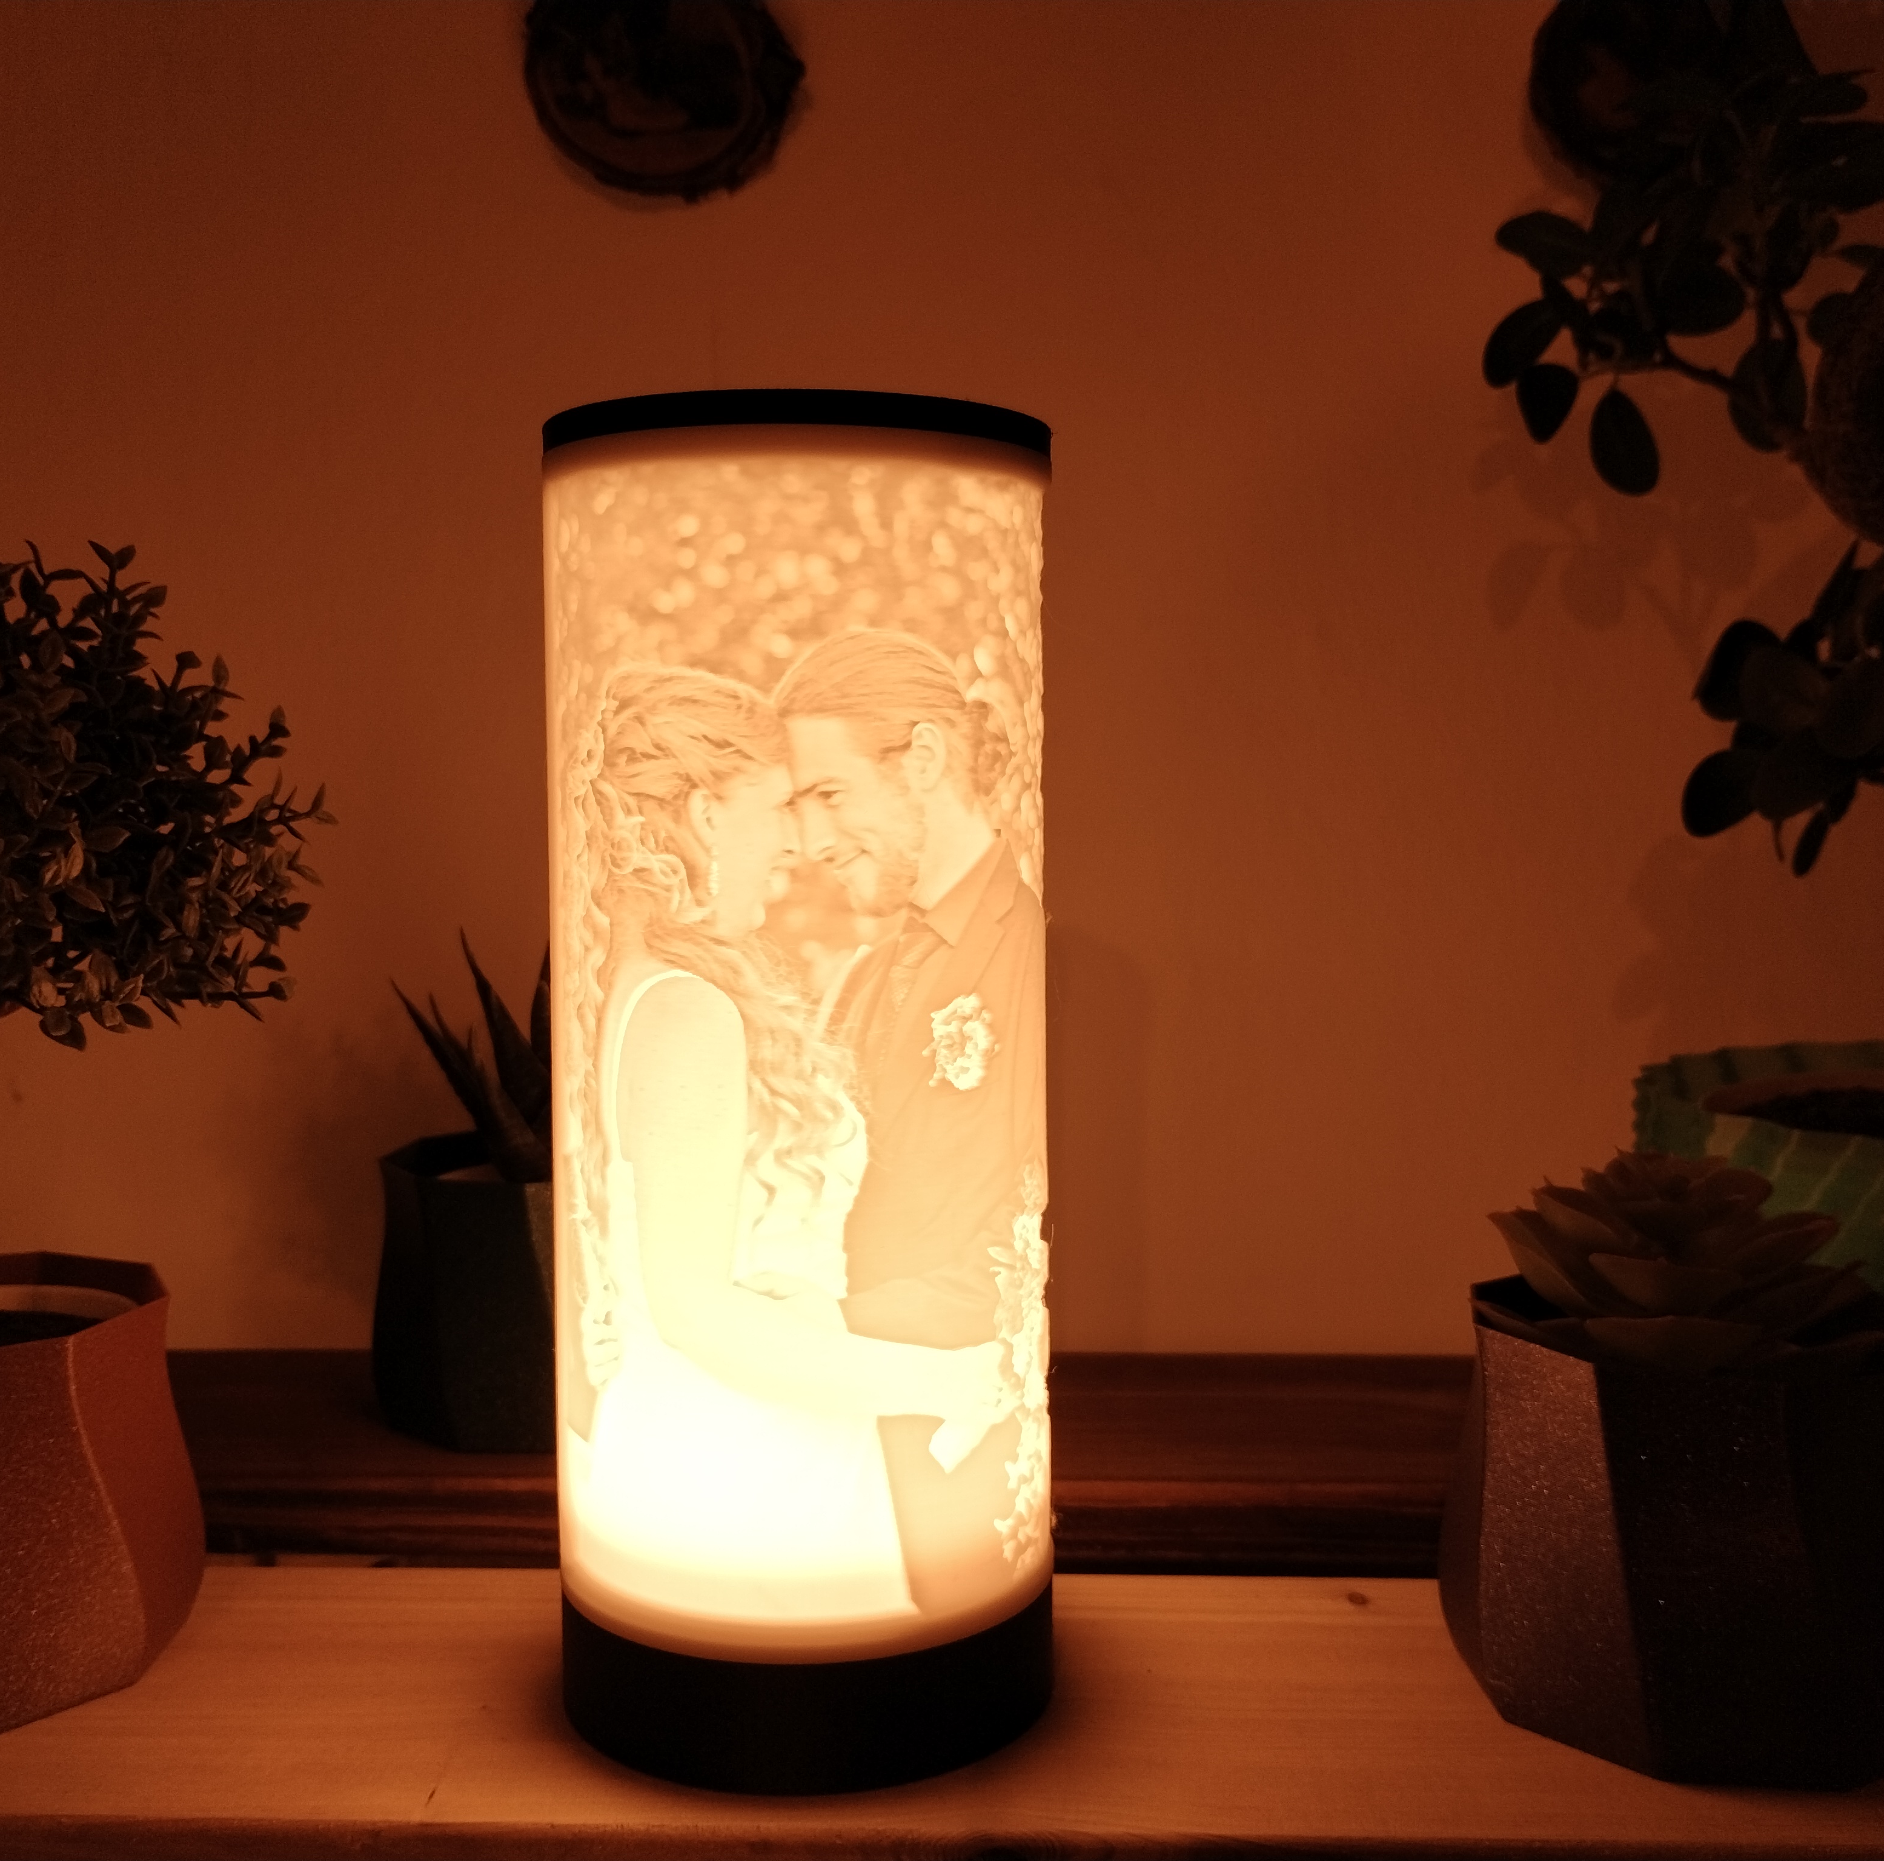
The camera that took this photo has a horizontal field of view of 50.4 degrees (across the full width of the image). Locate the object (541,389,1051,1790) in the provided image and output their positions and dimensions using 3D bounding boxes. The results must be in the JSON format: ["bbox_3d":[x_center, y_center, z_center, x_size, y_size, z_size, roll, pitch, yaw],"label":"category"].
[{"bbox_3d":[-0.024,0.025,0.350,0.087,0.218,0.087,0,5,0],"label":"object"}]

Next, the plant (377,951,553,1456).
[{"bbox_3d":[-0.102,0.058,0.513,0.088,0.126,0.088,-1,5,-11],"label":"plant"}]

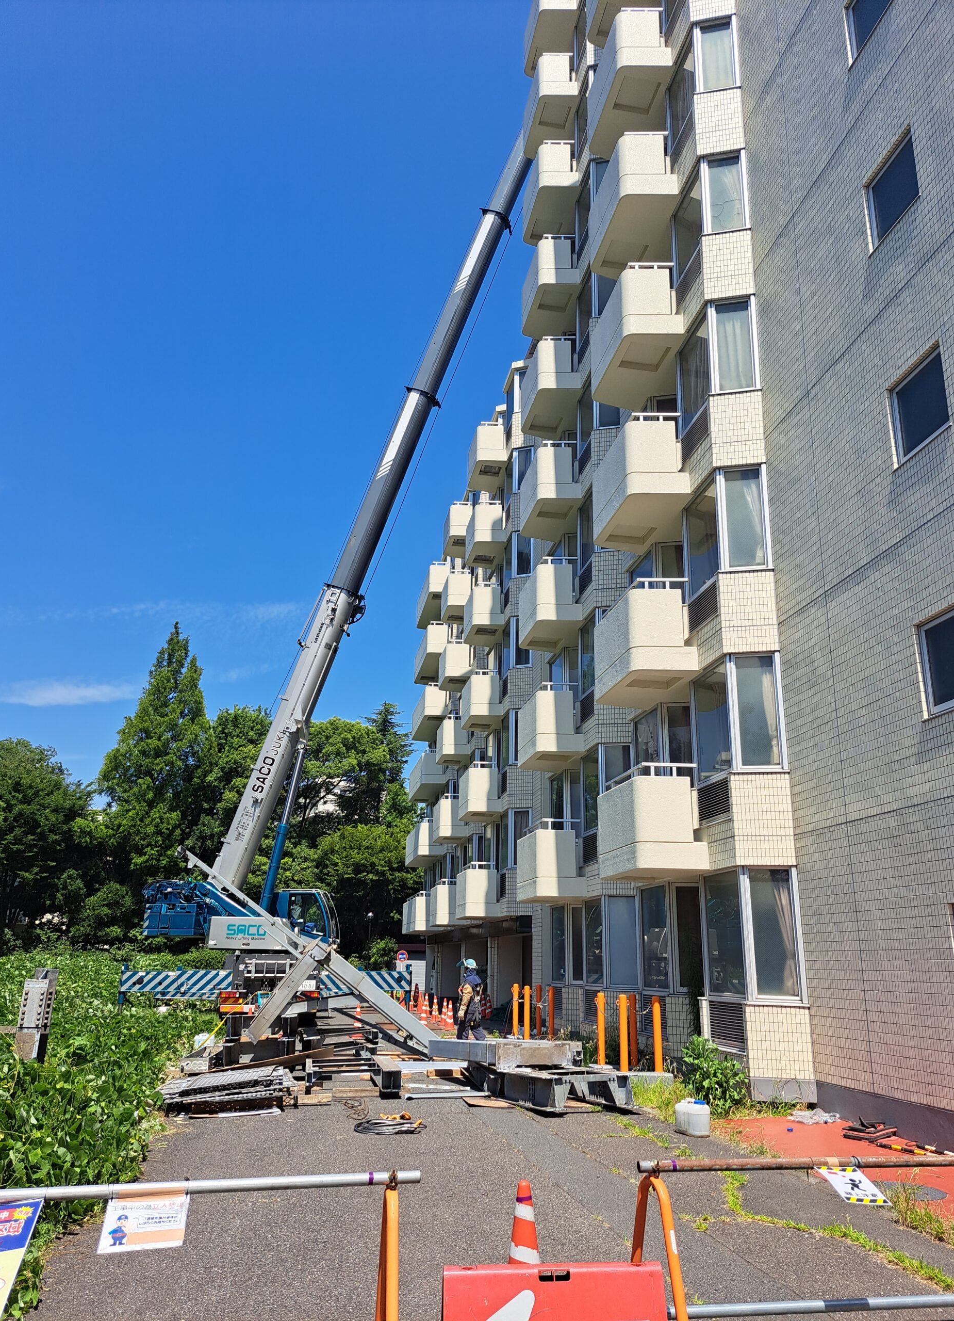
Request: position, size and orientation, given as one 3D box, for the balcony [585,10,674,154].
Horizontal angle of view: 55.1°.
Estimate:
[{"bbox_3d":[2.845,-10.812,17.335,0.989,1.387,2.193,4,-18,-9],"label":"balcony"}]

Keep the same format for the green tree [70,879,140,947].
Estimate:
[{"bbox_3d":[-13.505,9.184,33.201,2.700,2.600,2.500,8,-20,-20],"label":"green tree"}]

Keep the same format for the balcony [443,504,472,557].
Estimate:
[{"bbox_3d":[-0.774,-5.507,38.855,0.991,1.568,2.364,5,-18,-10],"label":"balcony"}]

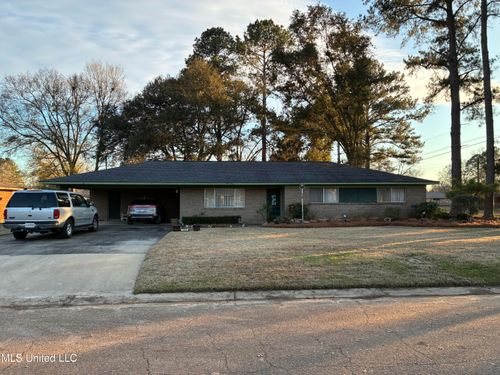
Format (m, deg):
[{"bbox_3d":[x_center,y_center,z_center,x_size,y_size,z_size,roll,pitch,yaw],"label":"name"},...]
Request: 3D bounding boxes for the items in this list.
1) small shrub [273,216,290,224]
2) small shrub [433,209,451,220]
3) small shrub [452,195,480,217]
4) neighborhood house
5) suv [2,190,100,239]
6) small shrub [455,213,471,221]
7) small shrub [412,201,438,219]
[{"bbox_3d":[1.955,2.048,23.300,1.070,0.480,0.850,0,-3,-3],"label":"small shrub"},{"bbox_3d":[12.240,1.726,24.000,1.100,0.740,1.000,0,-3,-3],"label":"small shrub"},{"bbox_3d":[14.529,1.208,25.200,1.800,1.420,1.700,0,-3,-3],"label":"small shrub"},{"bbox_3d":[-0.449,0.264,28.518,24.700,4.600,10.400,0,-3,-3],"label":"neighborhood house"},{"bbox_3d":[-8.217,1.128,16.195,2.000,1.900,5.200,0,-3,-5],"label":"suv"},{"bbox_3d":[13.412,1.830,23.700,0.970,0.480,0.850,0,-3,-3],"label":"small shrub"},{"bbox_3d":[11.357,1.424,24.300,1.620,1.120,1.500,0,-3,-3],"label":"small shrub"}]

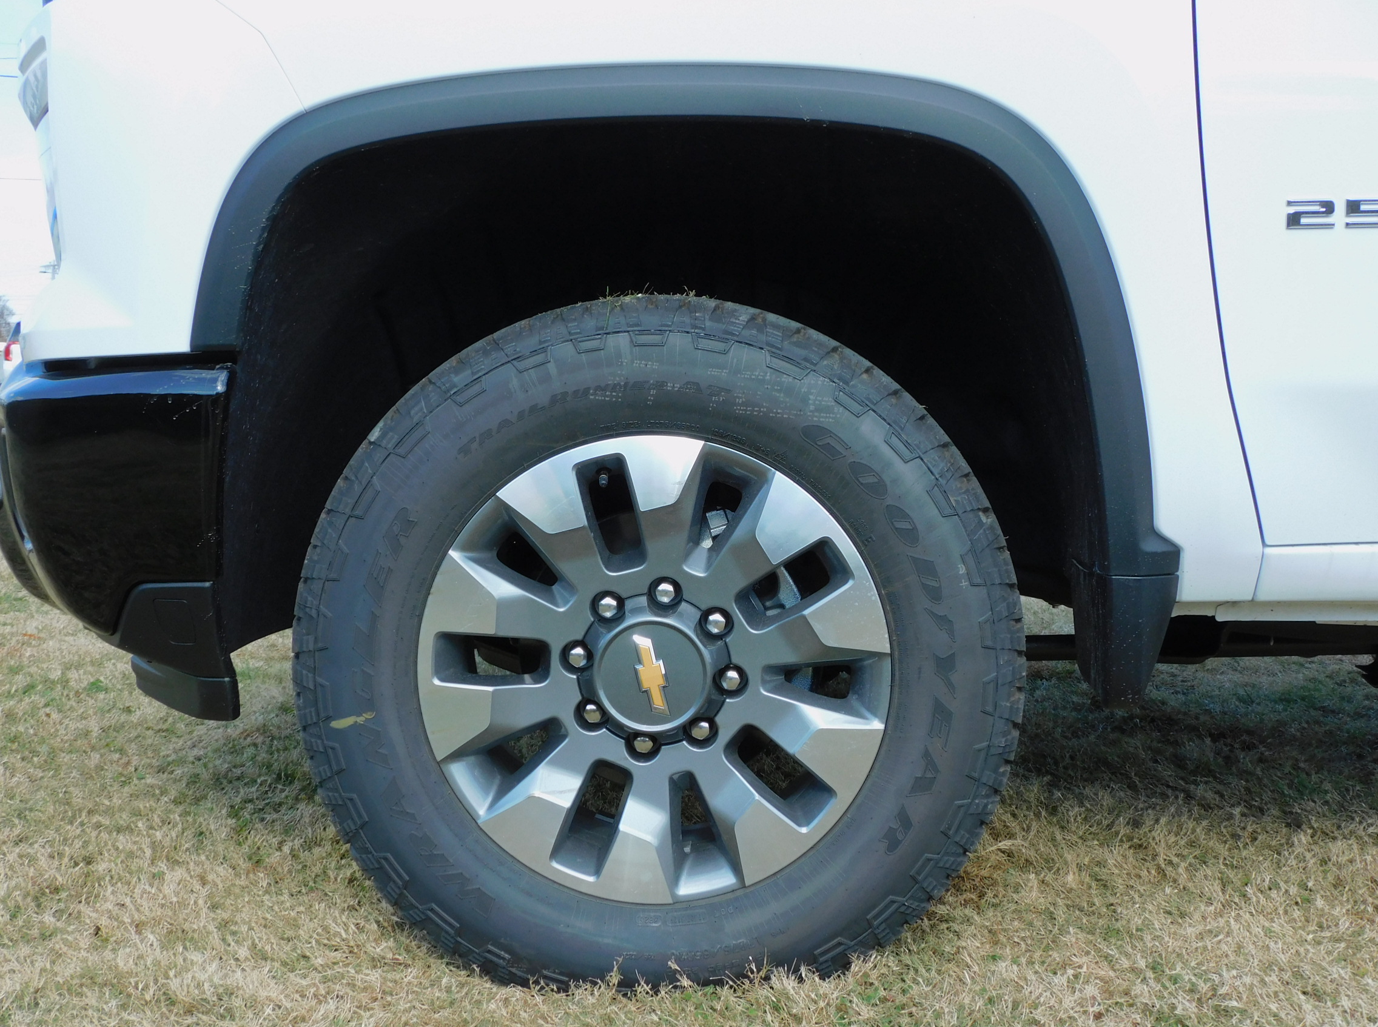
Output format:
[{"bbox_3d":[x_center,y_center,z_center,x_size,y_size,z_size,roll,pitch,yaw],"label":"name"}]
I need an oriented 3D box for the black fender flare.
[{"bbox_3d":[-0.016,-0.145,1.838,1.126,0.717,0.160,0,5,2],"label":"black fender flare"}]

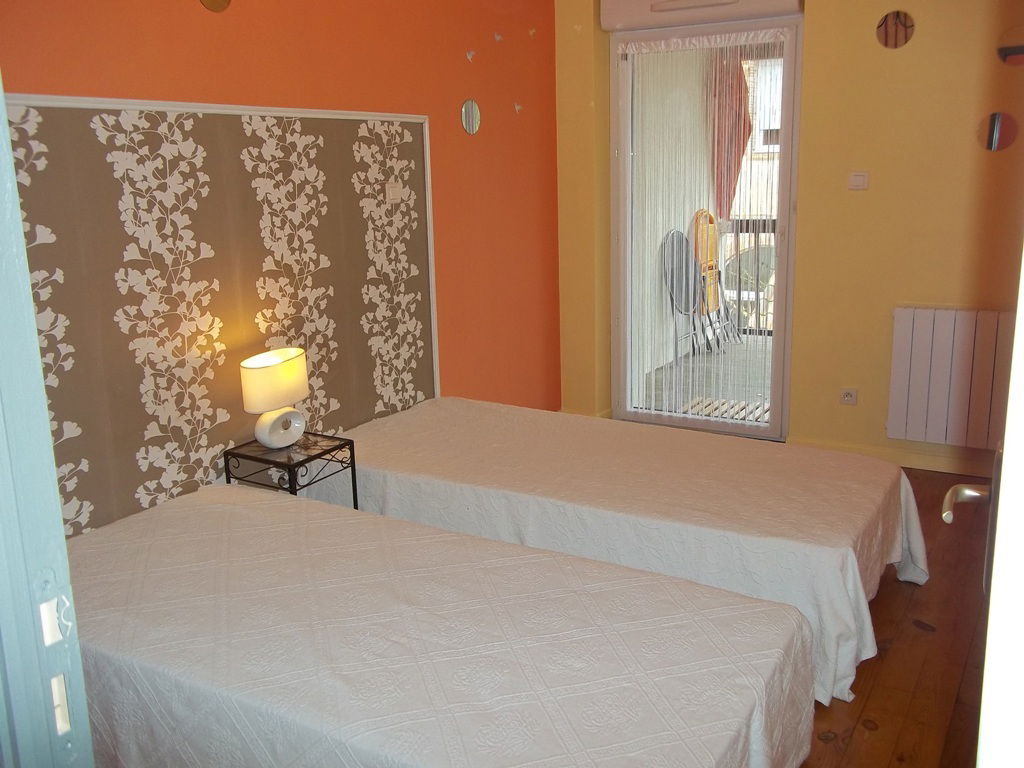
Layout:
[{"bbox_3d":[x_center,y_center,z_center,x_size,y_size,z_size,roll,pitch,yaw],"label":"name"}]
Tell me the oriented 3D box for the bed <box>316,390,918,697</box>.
[{"bbox_3d":[0.282,0.449,3.164,1.878,0.475,0.934,5,15,28],"label":"bed"}]

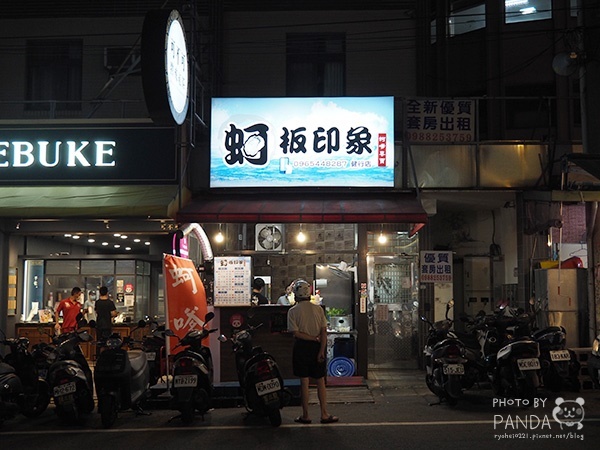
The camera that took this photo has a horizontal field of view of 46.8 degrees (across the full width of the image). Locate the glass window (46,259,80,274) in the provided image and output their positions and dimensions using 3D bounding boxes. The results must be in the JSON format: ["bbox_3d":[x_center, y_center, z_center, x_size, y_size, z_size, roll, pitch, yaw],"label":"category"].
[{"bbox_3d":[-4.974,0.879,14.583,0.700,0.330,0.050,0,-5,3],"label":"glass window"}]

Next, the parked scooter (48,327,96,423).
[{"bbox_3d":[-2.729,1.766,8.512,0.700,1.150,1.800,1,-6,-9],"label":"parked scooter"}]

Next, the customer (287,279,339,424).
[{"bbox_3d":[0.149,1.485,8.259,0.560,1.690,0.360,0,-5,3],"label":"customer"}]

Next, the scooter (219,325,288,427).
[{"bbox_3d":[-0.514,1.746,8.201,0.700,1.130,1.800,1,-6,-14],"label":"scooter"}]

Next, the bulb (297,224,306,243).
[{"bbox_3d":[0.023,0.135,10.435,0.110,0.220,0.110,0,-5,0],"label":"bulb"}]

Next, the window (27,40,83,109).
[{"bbox_3d":[-4.199,-2.577,11.859,0.958,1.259,0.120,0,-5,0],"label":"window"}]

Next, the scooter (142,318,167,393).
[{"bbox_3d":[-2.420,2.001,11.222,0.700,1.120,1.800,0,-5,-6],"label":"scooter"}]

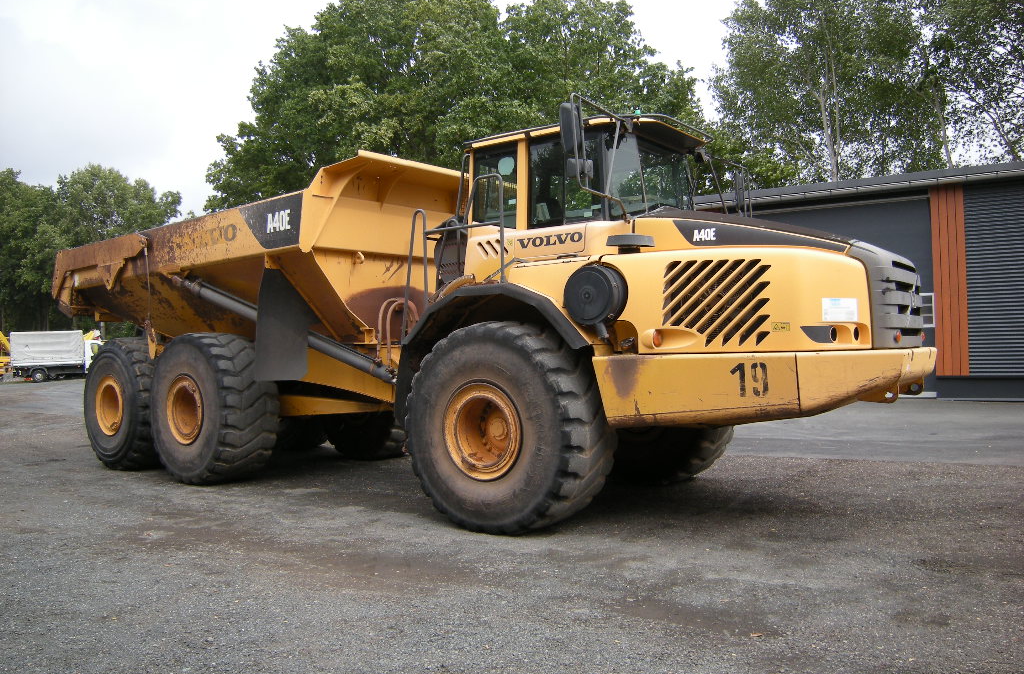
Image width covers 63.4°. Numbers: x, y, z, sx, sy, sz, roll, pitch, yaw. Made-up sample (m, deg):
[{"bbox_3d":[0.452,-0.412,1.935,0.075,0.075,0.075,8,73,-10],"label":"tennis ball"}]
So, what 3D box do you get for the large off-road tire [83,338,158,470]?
[{"bbox_3d":[-5.136,0.897,11.371,1.844,1.790,0.760,-2,-1,40],"label":"large off-road tire"}]

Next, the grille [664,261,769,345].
[{"bbox_3d":[1.533,-0.258,6.224,0.880,0.680,0.070,-2,-1,35],"label":"grille"}]

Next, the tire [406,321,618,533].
[{"bbox_3d":[-0.033,0.748,7.175,1.844,1.790,0.760,-2,-1,35],"label":"tire"}]

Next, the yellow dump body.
[{"bbox_3d":[-3.139,-0.768,11.413,6.700,2.050,3.360,-2,-1,40],"label":"yellow dump body"}]

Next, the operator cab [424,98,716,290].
[{"bbox_3d":[0.752,-1.237,8.187,2.100,1.560,1.720,-2,-1,35],"label":"operator cab"}]

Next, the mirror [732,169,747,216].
[{"bbox_3d":[2.495,-1.585,9.085,0.100,0.480,0.240,-1,-1,10],"label":"mirror"}]

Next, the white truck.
[{"bbox_3d":[-24.915,0.985,47.239,6.000,2.880,2.150,-1,-1,-25],"label":"white truck"}]

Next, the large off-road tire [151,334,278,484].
[{"bbox_3d":[-3.651,0.853,10.124,1.844,1.790,0.760,-2,-1,40],"label":"large off-road tire"}]

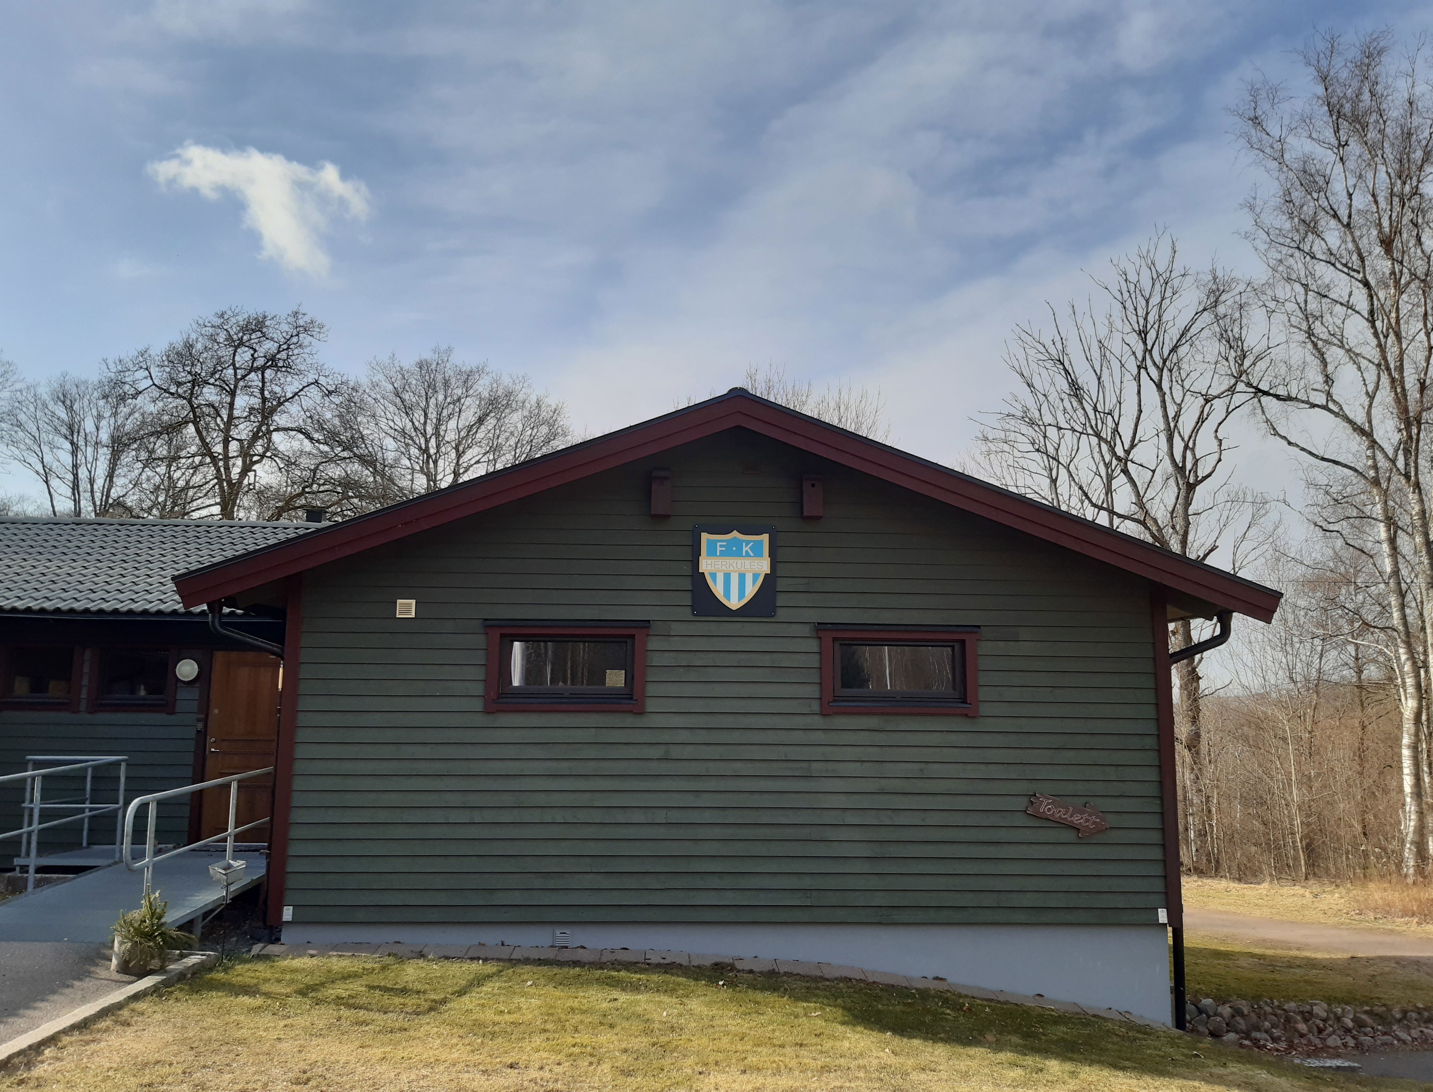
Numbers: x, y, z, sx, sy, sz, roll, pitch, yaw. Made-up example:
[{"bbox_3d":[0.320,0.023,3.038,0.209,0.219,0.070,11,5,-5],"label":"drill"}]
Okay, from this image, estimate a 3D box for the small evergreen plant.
[{"bbox_3d":[-3.737,2.558,7.265,0.550,0.550,0.500,1,-8,-2],"label":"small evergreen plant"}]

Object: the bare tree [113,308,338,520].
[{"bbox_3d":[-14.086,-0.320,30.839,6.599,13.231,6.269,1,-8,-2],"label":"bare tree"}]

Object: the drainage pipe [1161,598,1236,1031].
[{"bbox_3d":[4.370,2.395,9.773,0.688,3.667,0.110,1,-8,-2],"label":"drainage pipe"}]

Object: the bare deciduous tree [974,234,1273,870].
[{"bbox_3d":[7.467,-0.128,20.097,5.636,11.781,5.072,1,-8,-2],"label":"bare deciduous tree"}]

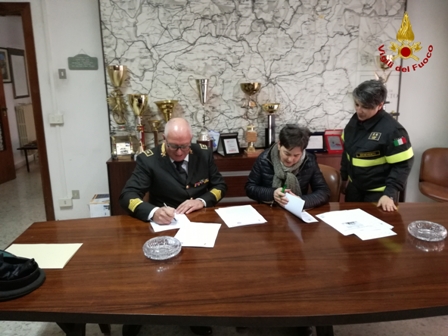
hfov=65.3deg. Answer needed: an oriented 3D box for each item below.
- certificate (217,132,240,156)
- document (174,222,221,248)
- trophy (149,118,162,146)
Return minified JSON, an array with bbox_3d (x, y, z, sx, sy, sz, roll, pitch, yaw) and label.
[{"bbox_3d":[0.045,-0.205,3.003,0.150,0.190,0.125,-5,13,-19],"label":"certificate"},{"bbox_3d":[-0.136,0.331,1.765,0.210,0.004,0.297,1,12,7],"label":"document"},{"bbox_3d":[-0.595,-0.266,3.064,0.115,0.294,0.115,-2,12,-7],"label":"trophy"}]

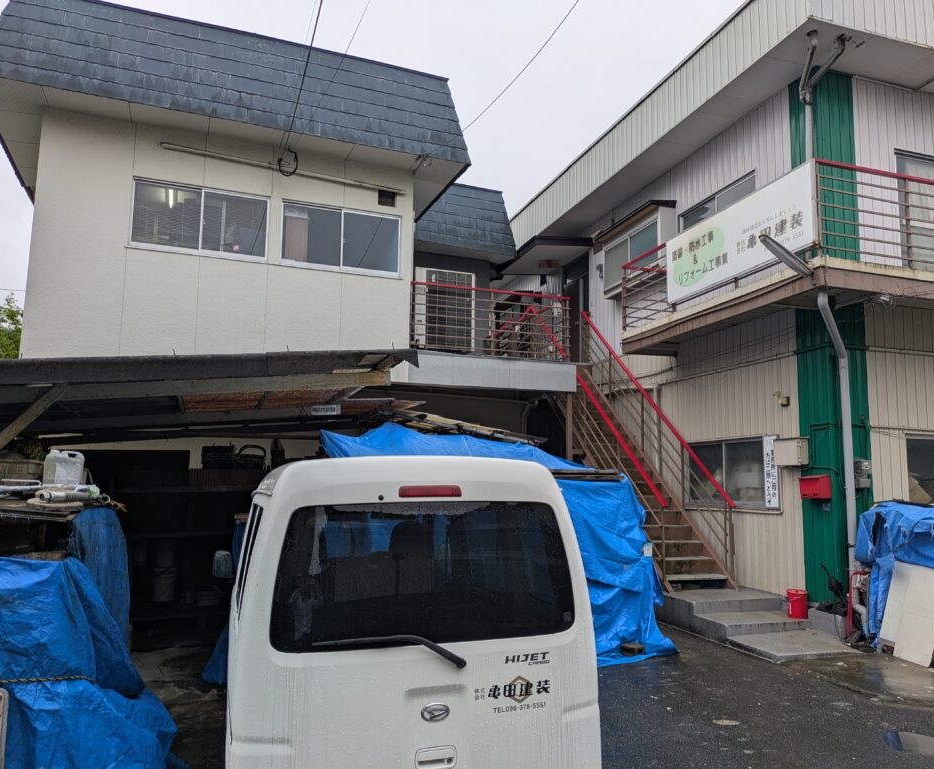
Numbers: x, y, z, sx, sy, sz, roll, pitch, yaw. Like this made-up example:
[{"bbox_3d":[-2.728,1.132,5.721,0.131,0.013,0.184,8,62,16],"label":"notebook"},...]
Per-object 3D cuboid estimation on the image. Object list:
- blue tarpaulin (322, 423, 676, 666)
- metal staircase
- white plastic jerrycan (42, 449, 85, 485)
[{"bbox_3d":[0.196,1.703,8.366,3.806,2.334,2.487,4,-8,-16],"label":"blue tarpaulin"},{"bbox_3d":[2.556,0.614,12.636,1.218,4.973,5.045,4,-8,-16],"label":"metal staircase"},{"bbox_3d":[-3.105,0.659,5.700,0.190,0.310,0.250,-6,-11,43],"label":"white plastic jerrycan"}]

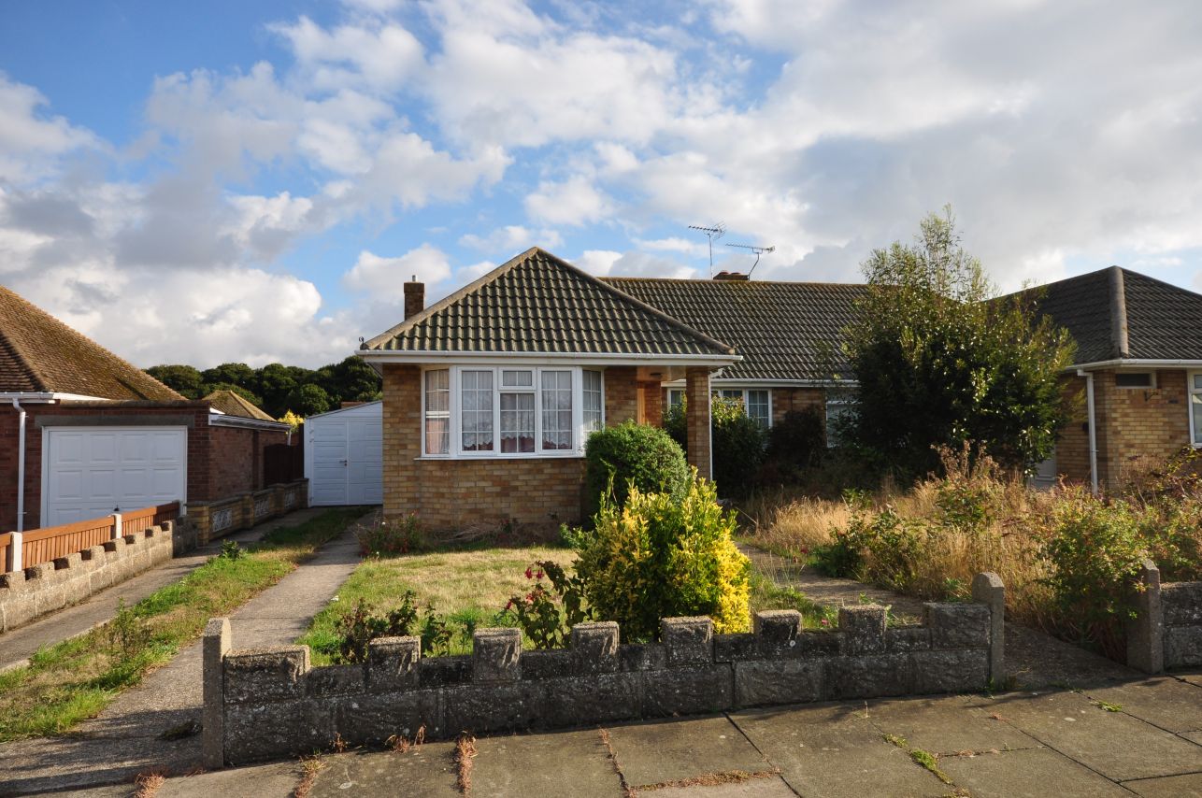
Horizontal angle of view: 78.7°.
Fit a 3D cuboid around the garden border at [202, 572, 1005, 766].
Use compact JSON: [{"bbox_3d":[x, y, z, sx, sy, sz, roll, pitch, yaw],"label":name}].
[{"bbox_3d":[0.193,1.248,3.564,3.900,0.600,0.140,0,-3,-11],"label":"garden border"}]

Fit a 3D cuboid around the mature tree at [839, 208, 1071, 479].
[{"bbox_3d":[6.429,-0.786,13.202,4.000,5.299,3.700,0,-3,-12],"label":"mature tree"}]

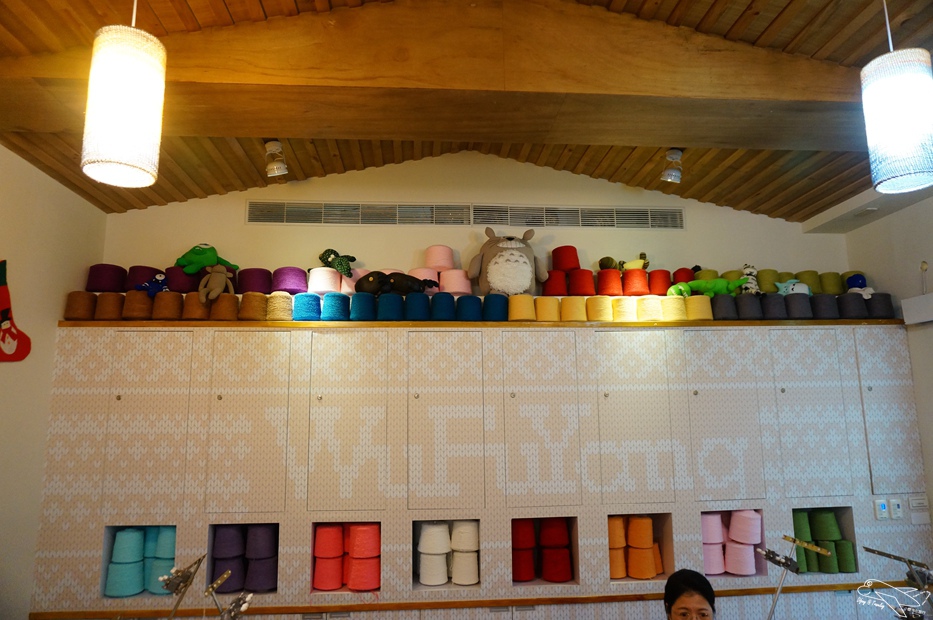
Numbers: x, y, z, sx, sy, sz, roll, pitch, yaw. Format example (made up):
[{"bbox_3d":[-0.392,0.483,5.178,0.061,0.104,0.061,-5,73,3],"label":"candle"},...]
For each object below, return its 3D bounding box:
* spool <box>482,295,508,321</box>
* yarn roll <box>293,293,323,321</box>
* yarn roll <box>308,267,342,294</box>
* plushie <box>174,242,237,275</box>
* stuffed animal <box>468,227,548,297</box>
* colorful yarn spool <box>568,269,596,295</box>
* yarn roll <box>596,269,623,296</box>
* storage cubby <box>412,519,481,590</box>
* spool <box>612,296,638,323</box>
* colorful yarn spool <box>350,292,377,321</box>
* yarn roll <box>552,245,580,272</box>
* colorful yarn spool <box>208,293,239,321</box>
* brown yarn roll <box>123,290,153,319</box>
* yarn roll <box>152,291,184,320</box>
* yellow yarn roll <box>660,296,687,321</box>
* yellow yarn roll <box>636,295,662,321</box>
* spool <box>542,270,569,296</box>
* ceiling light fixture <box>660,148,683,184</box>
[{"bbox_3d":[0.178,0.003,3.784,0.152,0.168,0.152,-1,-10,0],"label":"spool"},{"bbox_3d":[-1.004,-0.004,3.929,0.174,0.185,0.174,0,-9,-5],"label":"yarn roll"},{"bbox_3d":[-0.937,-0.170,4.133,0.215,0.186,0.215,0,-9,-5],"label":"yarn roll"},{"bbox_3d":[-1.717,-0.334,4.111,0.390,0.200,0.230,-2,-9,5],"label":"plushie"},{"bbox_3d":[0.277,-0.315,4.044,0.517,0.468,0.275,0,-9,-5],"label":"stuffed animal"},{"bbox_3d":[0.751,-0.165,4.046,0.187,0.176,0.187,0,-8,-5],"label":"colorful yarn spool"},{"bbox_3d":[0.938,-0.165,4.076,0.164,0.180,0.164,0,-10,-4],"label":"yarn roll"},{"bbox_3d":[-0.125,1.383,3.624,0.375,0.369,0.370,0,-8,-5],"label":"storage cubby"},{"bbox_3d":[1.031,0.003,4.039,0.160,0.160,0.160,0,-9,-5],"label":"spool"},{"bbox_3d":[-0.651,-0.005,3.955,0.169,0.188,0.169,0,-9,-5],"label":"colorful yarn spool"},{"bbox_3d":[0.654,-0.322,4.060,0.191,0.168,0.191,-1,-8,0],"label":"yarn roll"},{"bbox_3d":[-1.423,-0.005,3.652,0.162,0.168,0.162,0,-9,-5],"label":"colorful yarn spool"},{"bbox_3d":[-1.895,-0.017,3.589,0.169,0.170,0.169,0,-8,-5],"label":"brown yarn roll"},{"bbox_3d":[-1.738,-0.008,3.627,0.161,0.173,0.161,0,-9,-5],"label":"yarn roll"},{"bbox_3d":[1.370,0.006,4.117,0.168,0.175,0.168,0,-9,-5],"label":"yellow yarn roll"},{"bbox_3d":[1.192,-0.001,4.053,0.161,0.167,0.161,0,-9,-5],"label":"yellow yarn roll"},{"bbox_3d":[0.575,-0.161,4.029,0.175,0.171,0.175,0,-8,-5],"label":"spool"},{"bbox_3d":[1.239,-0.866,3.746,0.127,0.214,0.127,8,-12,-43],"label":"ceiling light fixture"}]

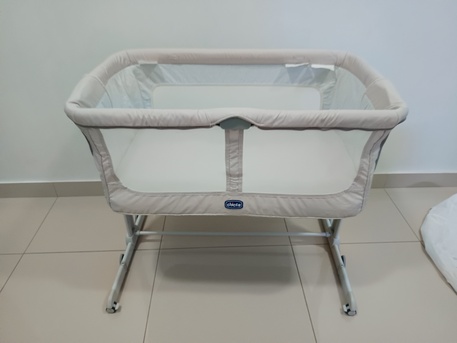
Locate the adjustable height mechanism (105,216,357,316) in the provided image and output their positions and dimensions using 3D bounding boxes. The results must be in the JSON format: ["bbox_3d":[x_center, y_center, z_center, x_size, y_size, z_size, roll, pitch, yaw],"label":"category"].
[{"bbox_3d":[0.010,0.216,1.341,0.910,0.320,0.640,0,37,0],"label":"adjustable height mechanism"}]

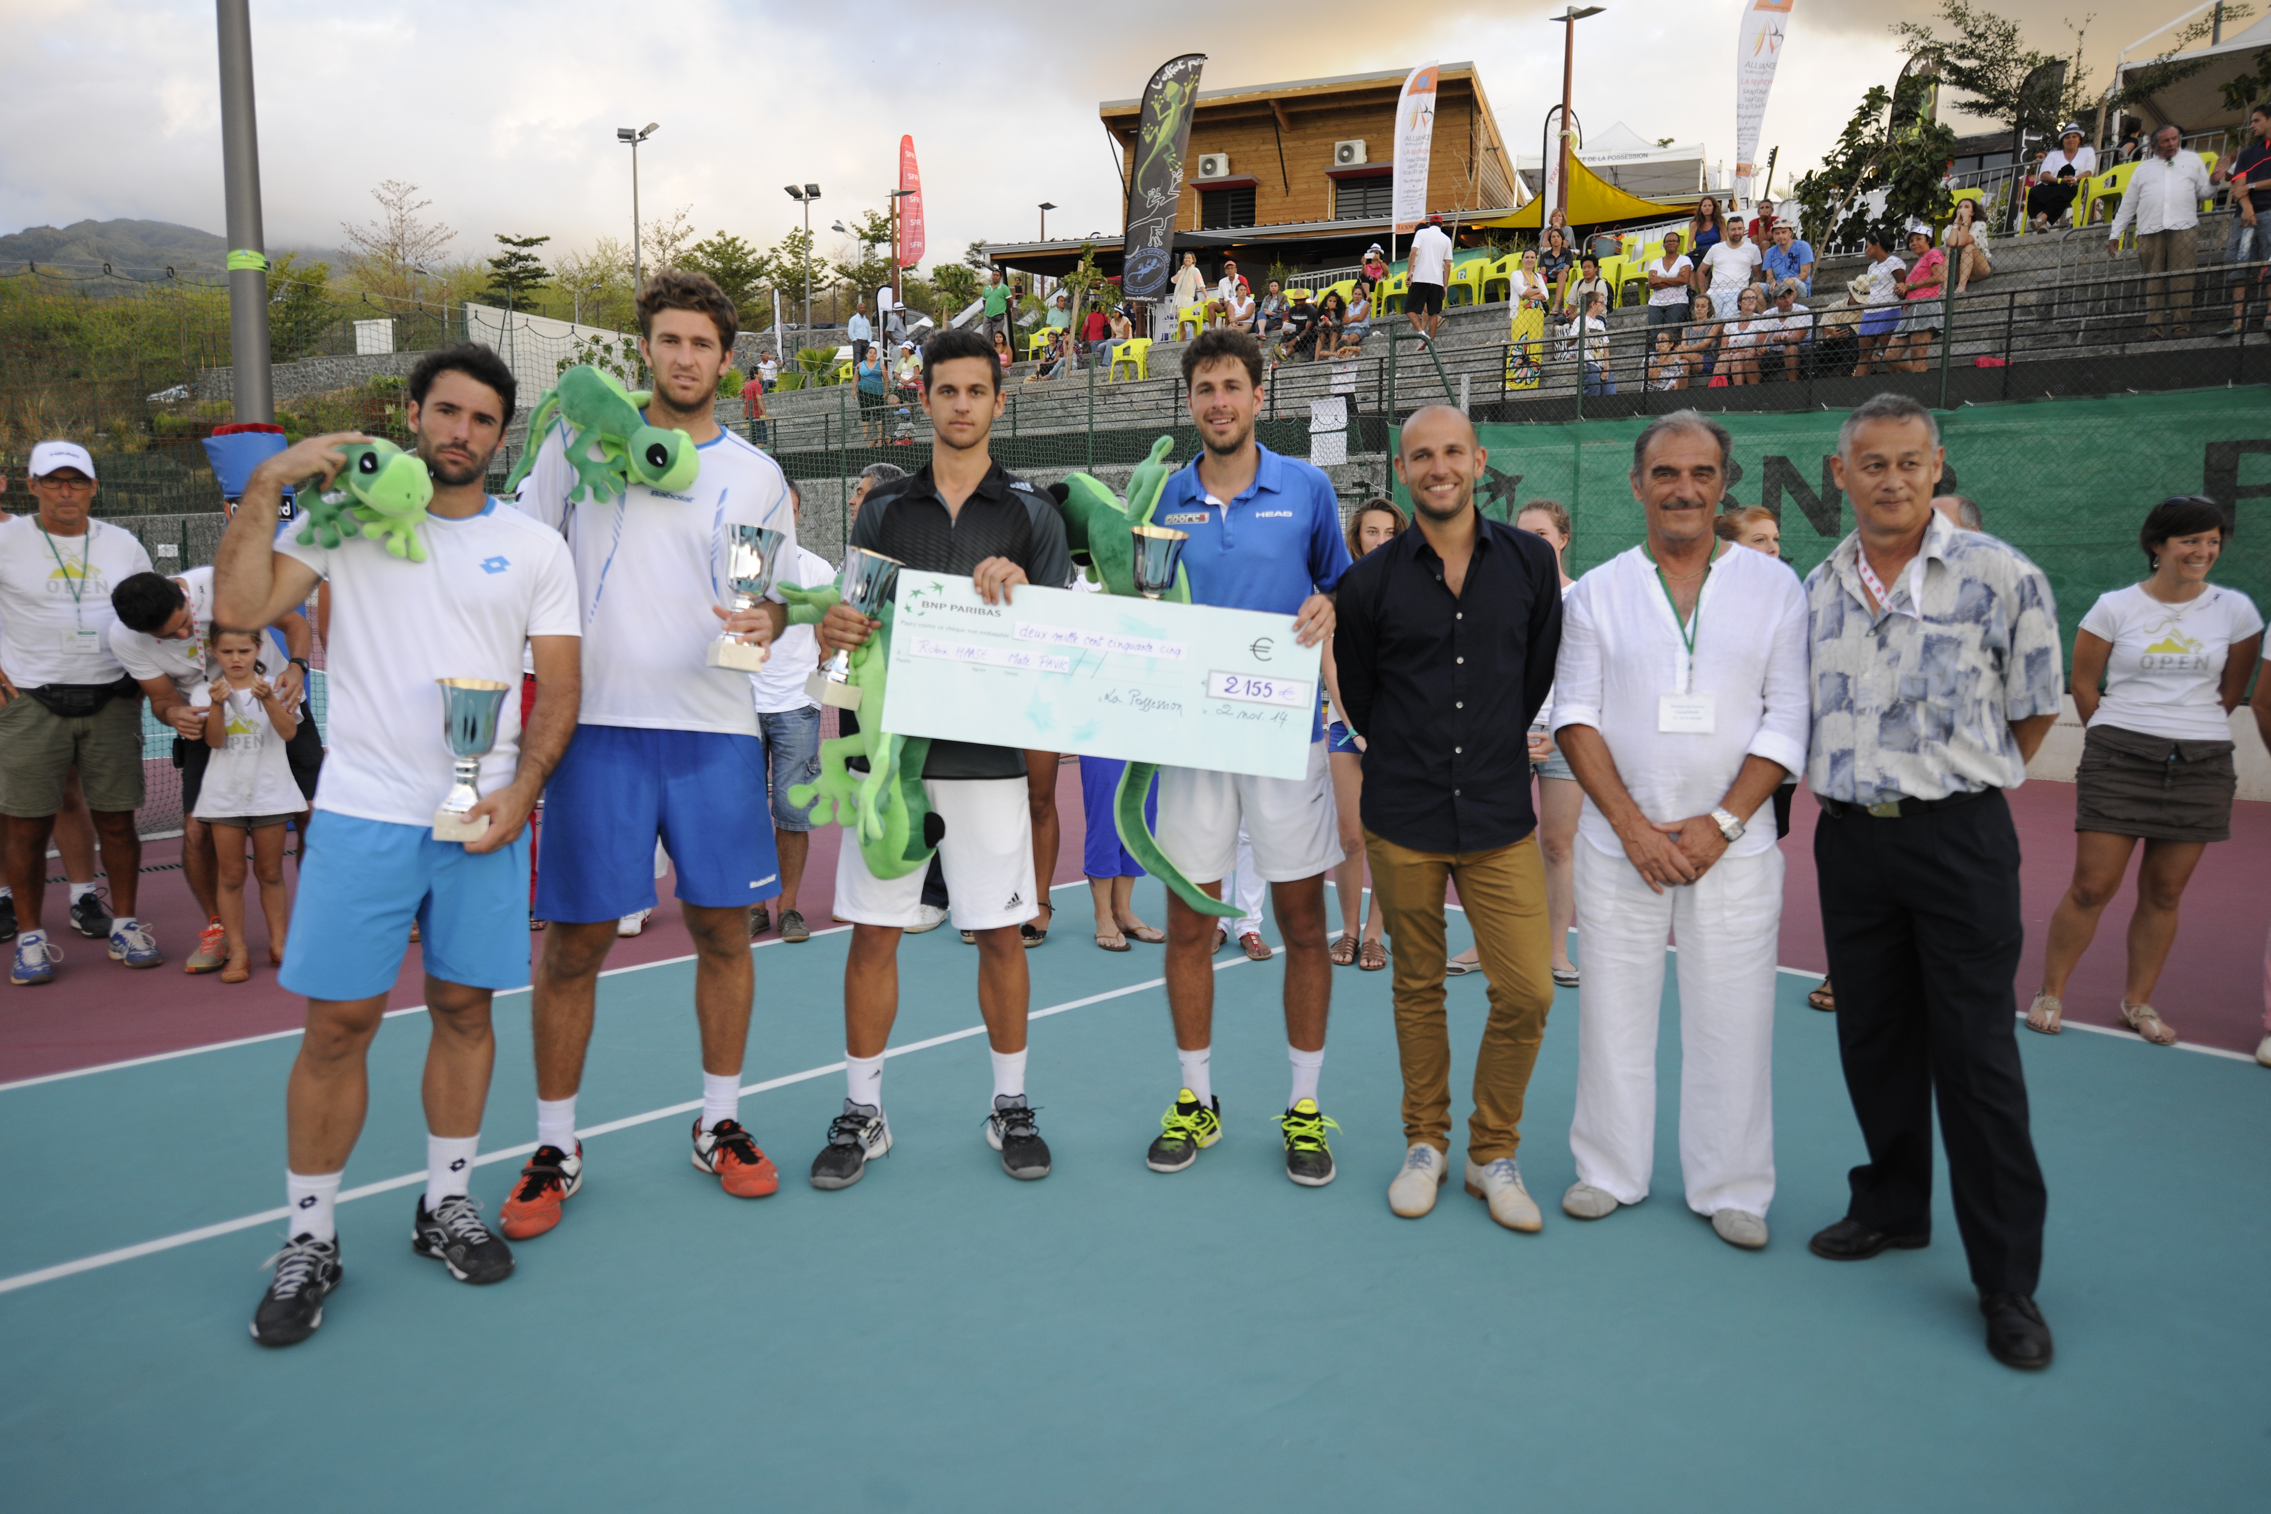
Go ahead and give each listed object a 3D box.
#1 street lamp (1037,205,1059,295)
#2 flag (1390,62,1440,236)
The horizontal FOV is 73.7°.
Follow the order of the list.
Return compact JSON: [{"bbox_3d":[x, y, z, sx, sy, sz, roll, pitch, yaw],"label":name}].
[{"bbox_3d":[-3.229,-17.989,55.250,0.750,4.350,0.750,3,7,20],"label":"street lamp"},{"bbox_3d":[4.592,-9.974,24.800,0.720,2.750,0.100,3,7,22],"label":"flag"}]

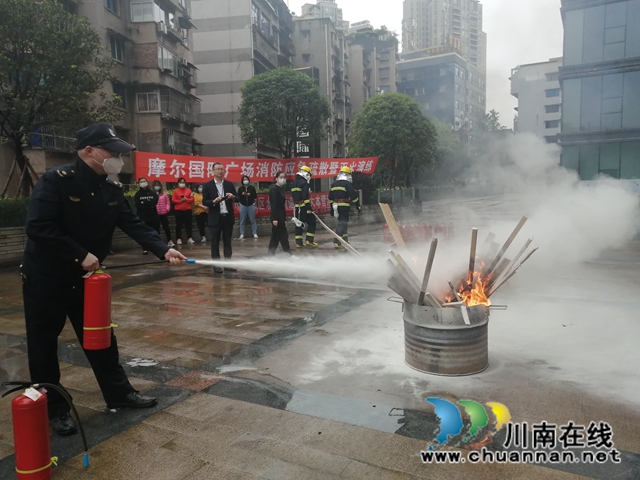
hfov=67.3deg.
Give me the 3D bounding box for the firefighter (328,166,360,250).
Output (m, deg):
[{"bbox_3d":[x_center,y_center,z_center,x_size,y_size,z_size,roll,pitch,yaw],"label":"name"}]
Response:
[{"bbox_3d":[0.512,-0.721,10.250,0.640,1.720,0.480,2,7,30],"label":"firefighter"}]

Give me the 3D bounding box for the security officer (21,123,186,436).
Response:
[{"bbox_3d":[-1.228,0.186,2.782,0.760,1.710,0.620,1,7,27],"label":"security officer"}]

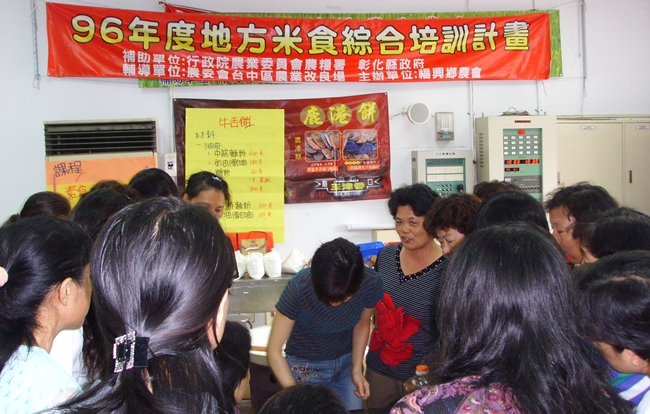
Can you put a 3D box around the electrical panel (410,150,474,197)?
[{"bbox_3d":[0.975,-0.147,6.018,0.470,0.620,0.140,-2,2,-9],"label":"electrical panel"}]

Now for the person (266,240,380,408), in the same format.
[{"bbox_3d":[-0.011,0.789,2.727,0.440,1.370,0.500,-2,2,-9],"label":"person"}]

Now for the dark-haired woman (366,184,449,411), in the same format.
[{"bbox_3d":[0.352,0.682,2.950,0.440,1.550,0.300,-1,3,27],"label":"dark-haired woman"}]

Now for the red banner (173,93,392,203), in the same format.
[{"bbox_3d":[-0.318,-0.459,5.849,1.750,0.860,0.020,-2,2,-9],"label":"red banner"}]

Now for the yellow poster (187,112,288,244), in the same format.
[{"bbox_3d":[-0.707,-0.243,5.787,0.780,1.080,0.020,-2,2,-9],"label":"yellow poster"}]

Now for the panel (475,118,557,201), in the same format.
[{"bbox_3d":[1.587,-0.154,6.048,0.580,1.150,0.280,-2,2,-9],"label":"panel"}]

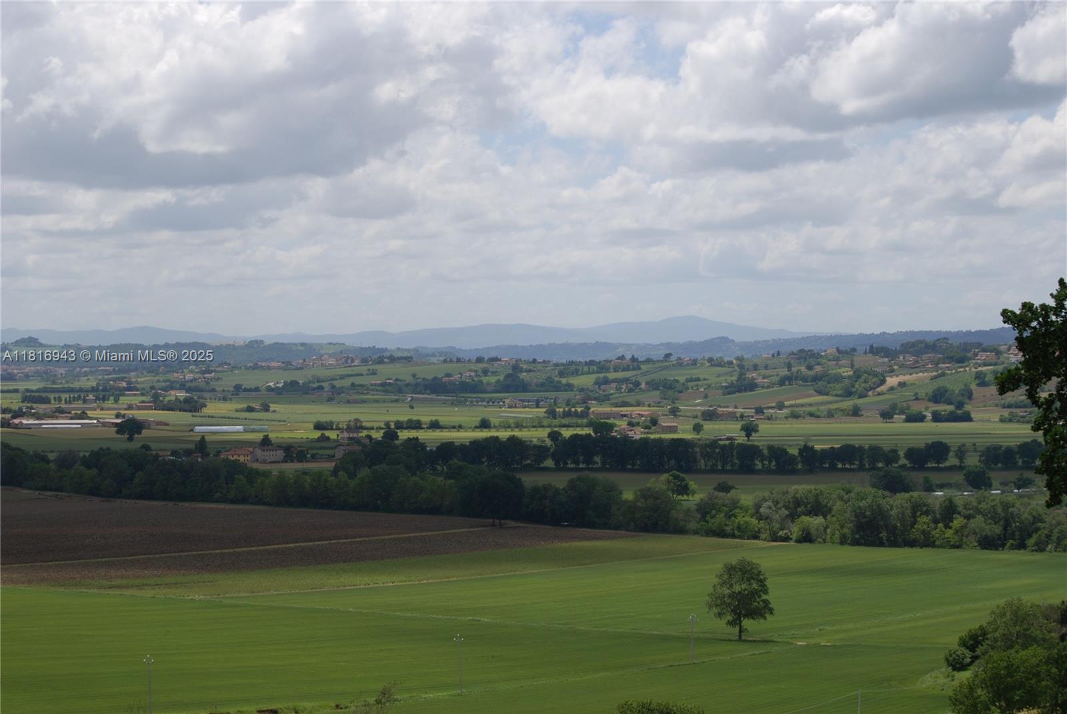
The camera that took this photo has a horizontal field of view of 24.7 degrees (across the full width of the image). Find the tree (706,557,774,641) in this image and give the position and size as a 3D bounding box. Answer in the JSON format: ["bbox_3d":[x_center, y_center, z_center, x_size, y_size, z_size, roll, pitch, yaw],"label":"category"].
[{"bbox_3d":[42.490,49.690,500.000,13.790,17.220,13.380,0,0,0],"label":"tree"}]

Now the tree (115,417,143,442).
[{"bbox_3d":[-296.160,53.070,1780.000,20.440,17.390,19.820,0,0,0],"label":"tree"}]

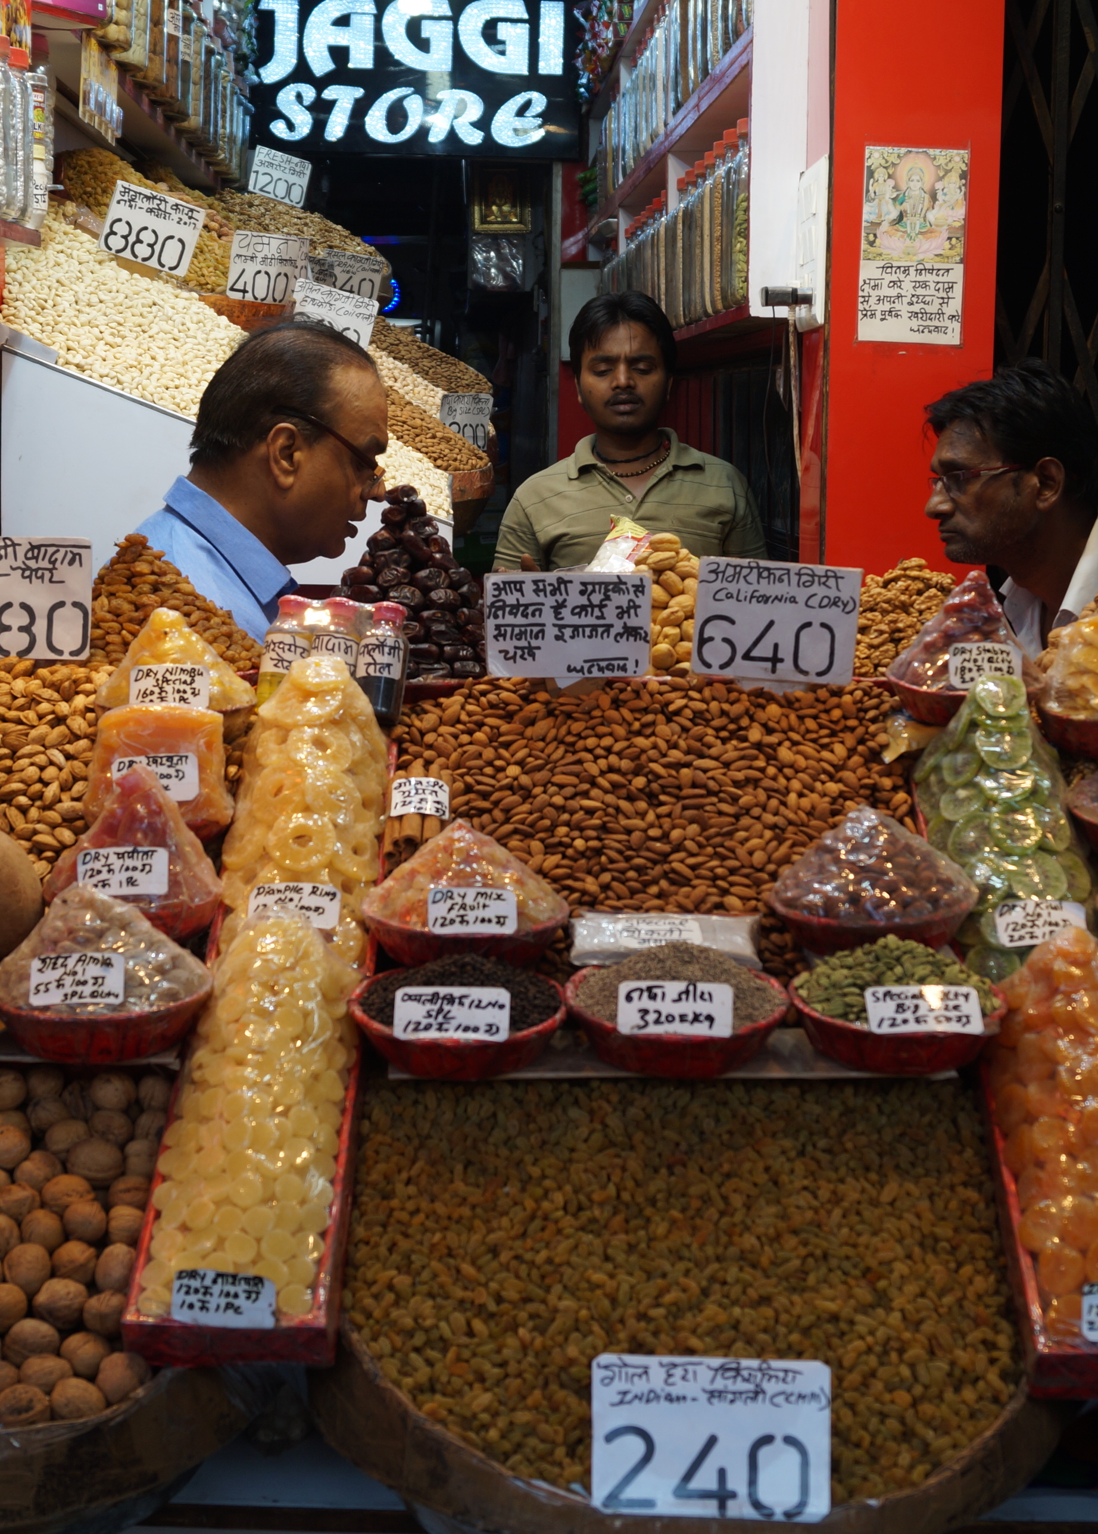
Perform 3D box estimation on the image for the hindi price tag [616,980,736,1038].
[{"bbox_3d":[0.095,0.183,1.600,0.087,0.043,0.006,1,-18,0],"label":"hindi price tag"}]

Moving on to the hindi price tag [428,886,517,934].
[{"bbox_3d":[-0.063,0.120,1.755,0.073,0.043,0.006,1,-25,0],"label":"hindi price tag"}]

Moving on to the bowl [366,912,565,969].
[{"bbox_3d":[-0.070,0.151,1.814,0.177,0.046,0.177,0,9,0],"label":"bowl"}]

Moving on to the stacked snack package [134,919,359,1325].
[{"bbox_3d":[-0.219,0.267,1.562,0.130,0.090,0.320,1,50,1],"label":"stacked snack package"}]

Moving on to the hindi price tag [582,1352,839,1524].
[{"bbox_3d":[0.106,0.438,1.380,0.155,0.101,0.007,2,-8,0],"label":"hindi price tag"}]

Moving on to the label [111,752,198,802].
[{"bbox_3d":[-0.335,0.008,1.800,0.073,0.043,0.006,0,-19,-5],"label":"label"}]

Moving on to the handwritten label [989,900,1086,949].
[{"bbox_3d":[0.391,0.126,1.690,0.074,0.043,0.006,-3,-22,2],"label":"handwritten label"}]

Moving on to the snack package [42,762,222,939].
[{"bbox_3d":[-0.363,0.073,1.840,0.152,0.140,0.148,1,9,0],"label":"snack package"}]

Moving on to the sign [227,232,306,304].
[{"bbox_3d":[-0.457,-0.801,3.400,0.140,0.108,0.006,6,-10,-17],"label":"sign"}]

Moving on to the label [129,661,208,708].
[{"bbox_3d":[-0.358,-0.075,1.990,0.075,0.045,0.006,2,-18,1],"label":"label"}]

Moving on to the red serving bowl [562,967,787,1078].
[{"bbox_3d":[0.103,0.213,1.704,0.177,0.046,0.177,0,9,0],"label":"red serving bowl"}]

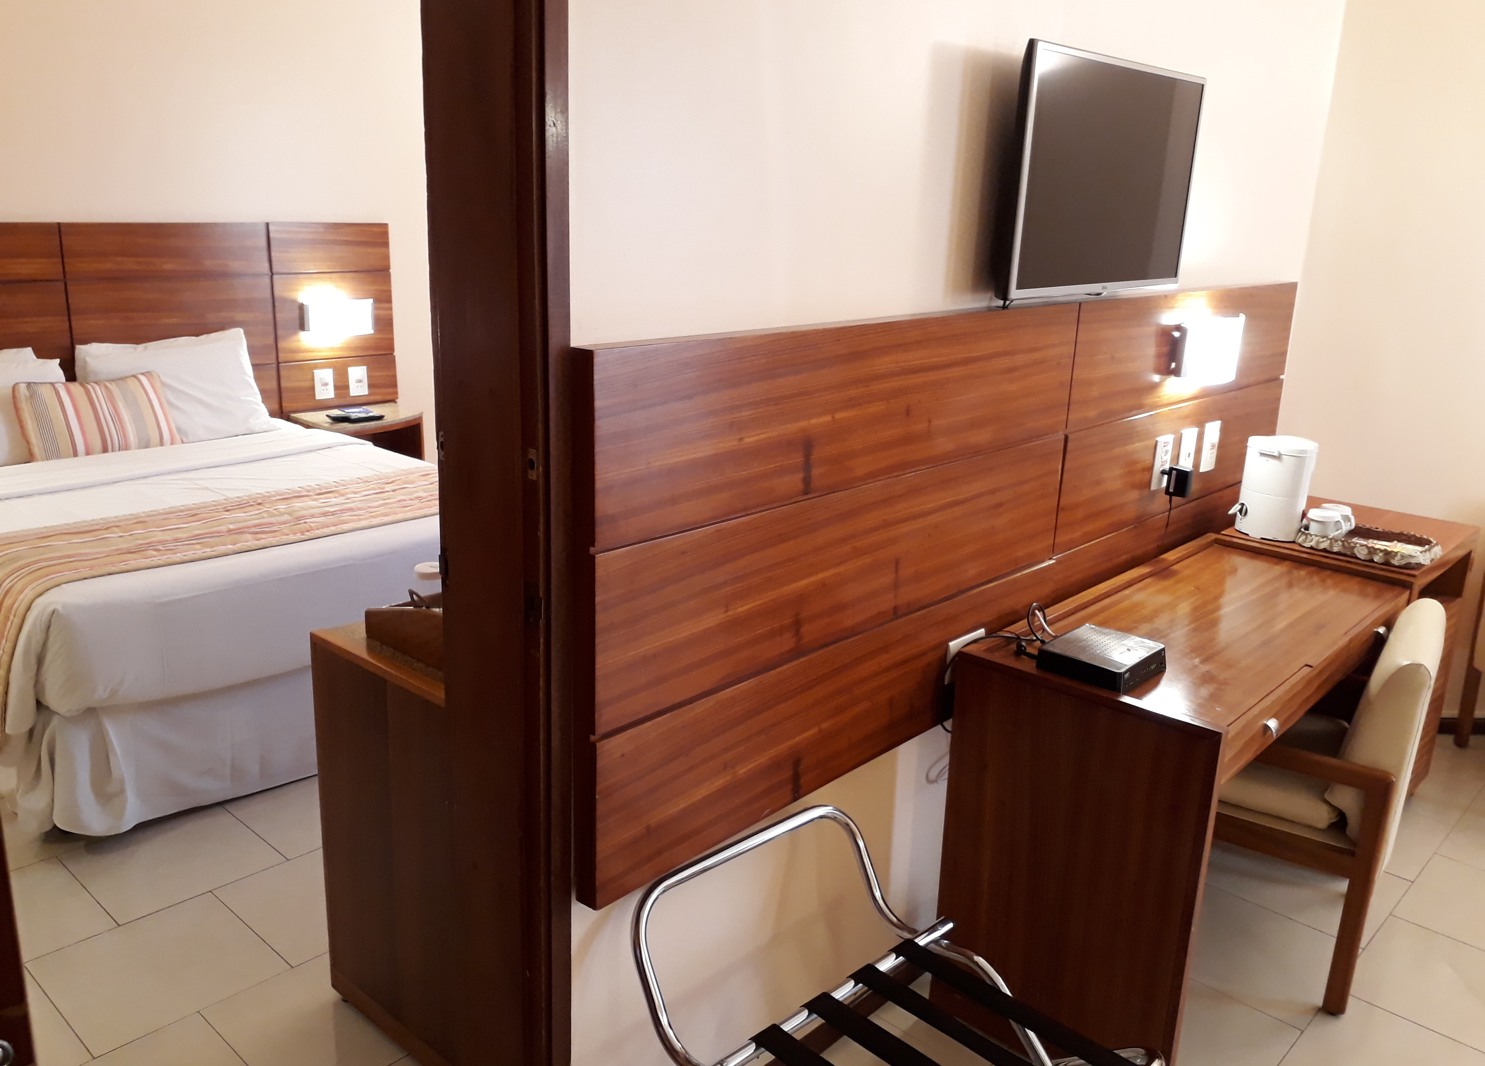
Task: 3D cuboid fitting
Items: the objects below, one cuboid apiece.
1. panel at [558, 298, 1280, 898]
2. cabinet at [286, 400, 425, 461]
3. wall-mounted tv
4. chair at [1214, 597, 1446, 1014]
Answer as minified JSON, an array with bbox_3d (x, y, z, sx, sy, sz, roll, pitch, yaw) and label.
[{"bbox_3d":[0.656,-0.081,2.458,0.040,0.800,2.528,16,22,41],"label":"panel"},{"bbox_3d":[-1.674,-0.225,5.288,0.467,0.628,0.531,16,22,41],"label":"cabinet"},{"bbox_3d":[0.690,-0.680,2.228,0.063,0.420,0.708,16,22,41],"label":"wall-mounted tv"},{"bbox_3d":[1.220,0.526,2.687,0.555,0.786,0.580,12,19,32],"label":"chair"}]

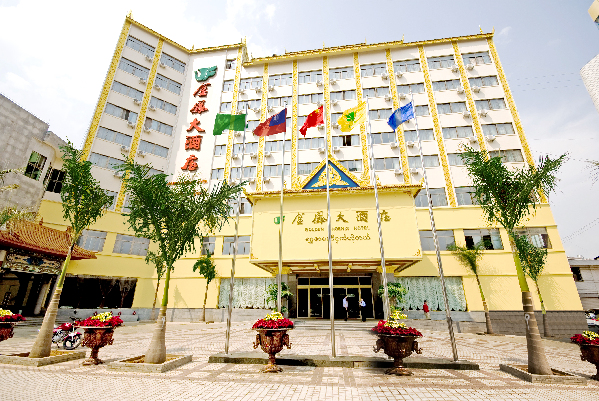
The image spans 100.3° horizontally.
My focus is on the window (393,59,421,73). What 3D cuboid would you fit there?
[{"bbox_3d":[12.027,-14.963,27.844,2.802,1.595,0.150,-2,-20,8],"label":"window"}]

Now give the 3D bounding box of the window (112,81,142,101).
[{"bbox_3d":[-18.834,-12.020,27.571,2.762,1.172,0.150,15,-25,-36],"label":"window"}]

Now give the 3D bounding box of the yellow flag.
[{"bbox_3d":[2.079,-3.253,9.710,1.180,1.280,0.400,-3,-19,7],"label":"yellow flag"}]

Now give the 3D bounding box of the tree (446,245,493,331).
[{"bbox_3d":[14.025,6.939,20.256,2.850,7.000,2.200,-3,-19,7],"label":"tree"}]

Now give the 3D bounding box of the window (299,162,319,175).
[{"bbox_3d":[1.328,-3.292,26.543,2.857,1.401,0.200,-3,-19,7],"label":"window"}]

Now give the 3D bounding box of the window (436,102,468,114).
[{"bbox_3d":[16.299,-9.866,26.697,2.785,1.134,0.180,-3,-19,7],"label":"window"}]

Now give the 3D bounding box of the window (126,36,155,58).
[{"bbox_3d":[-19.339,-18.574,30.531,2.757,1.695,0.200,15,-24,-38],"label":"window"}]

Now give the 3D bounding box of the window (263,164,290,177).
[{"bbox_3d":[-2.332,-3.154,27.032,2.834,1.379,0.200,-3,-19,7],"label":"window"}]

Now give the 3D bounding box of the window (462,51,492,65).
[{"bbox_3d":[20.794,-16.575,29.299,2.950,1.790,0.200,-3,-20,7],"label":"window"}]

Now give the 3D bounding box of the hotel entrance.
[{"bbox_3d":[3.093,8.499,21.924,6.694,3.419,0.500,-3,-19,7],"label":"hotel entrance"}]

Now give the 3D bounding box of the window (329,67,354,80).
[{"bbox_3d":[5.035,-14.891,29.546,2.848,1.750,0.180,-2,-20,8],"label":"window"}]

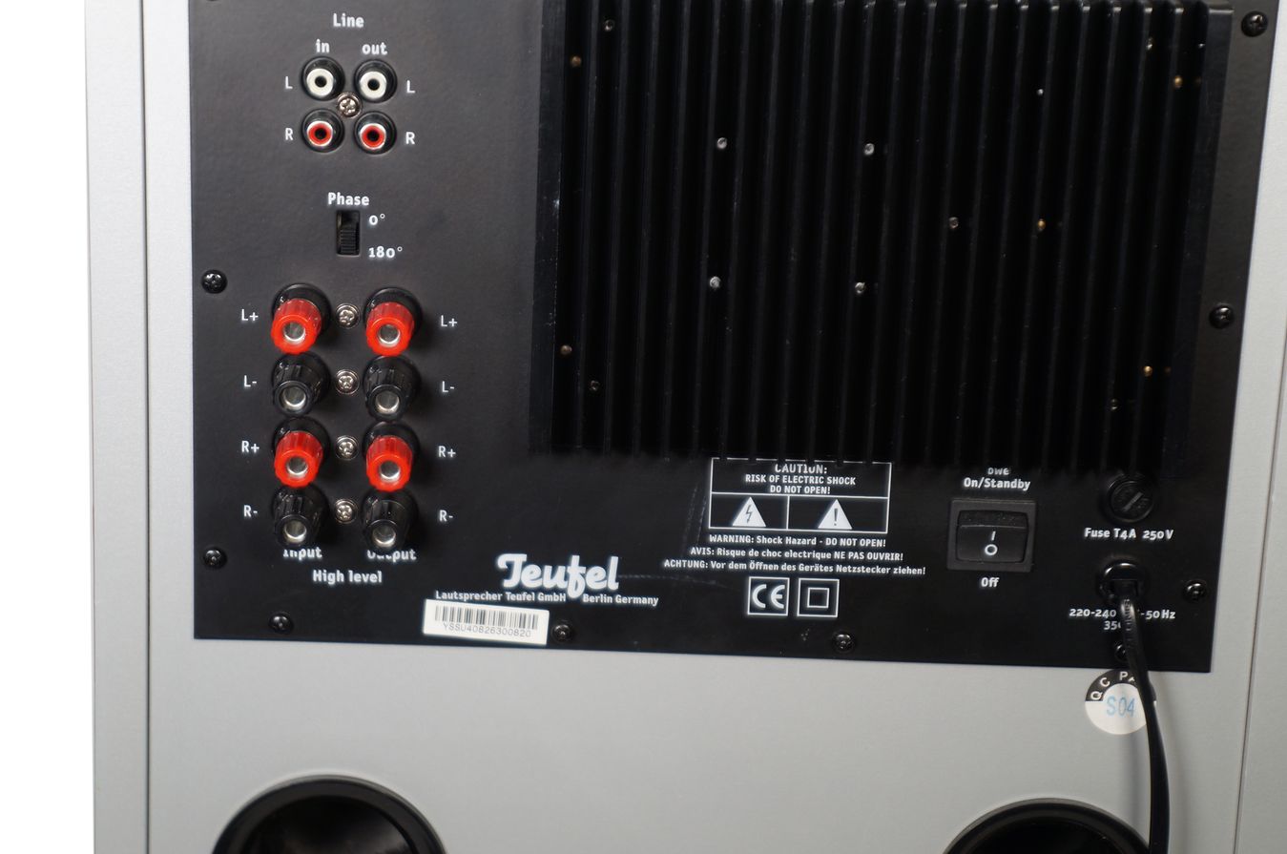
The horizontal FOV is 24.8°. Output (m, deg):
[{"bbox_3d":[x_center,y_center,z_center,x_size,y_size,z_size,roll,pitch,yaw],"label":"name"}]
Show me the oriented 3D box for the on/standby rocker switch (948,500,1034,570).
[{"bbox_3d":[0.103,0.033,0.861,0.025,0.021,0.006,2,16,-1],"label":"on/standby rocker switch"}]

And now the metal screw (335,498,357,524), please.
[{"bbox_3d":[-0.087,0.025,0.851,0.007,0.007,0.003,2,16,-1],"label":"metal screw"}]

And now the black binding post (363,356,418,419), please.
[{"bbox_3d":[-0.073,-0.010,0.839,0.017,0.017,0.019,2,16,-1],"label":"black binding post"}]

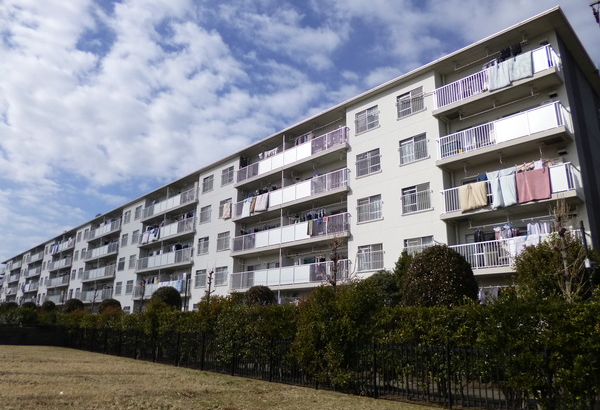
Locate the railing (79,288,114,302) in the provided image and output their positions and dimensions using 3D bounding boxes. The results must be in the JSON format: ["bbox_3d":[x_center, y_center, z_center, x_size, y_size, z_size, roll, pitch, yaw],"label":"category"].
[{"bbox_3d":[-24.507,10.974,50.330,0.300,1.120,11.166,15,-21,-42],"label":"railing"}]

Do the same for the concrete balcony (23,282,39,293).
[{"bbox_3d":[-47.631,14.955,74.892,1.300,1.350,11.366,15,-21,-42],"label":"concrete balcony"}]

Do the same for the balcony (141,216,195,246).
[{"bbox_3d":[-12.380,2.863,39.997,1.250,1.320,11.459,15,-21,-42],"label":"balcony"}]

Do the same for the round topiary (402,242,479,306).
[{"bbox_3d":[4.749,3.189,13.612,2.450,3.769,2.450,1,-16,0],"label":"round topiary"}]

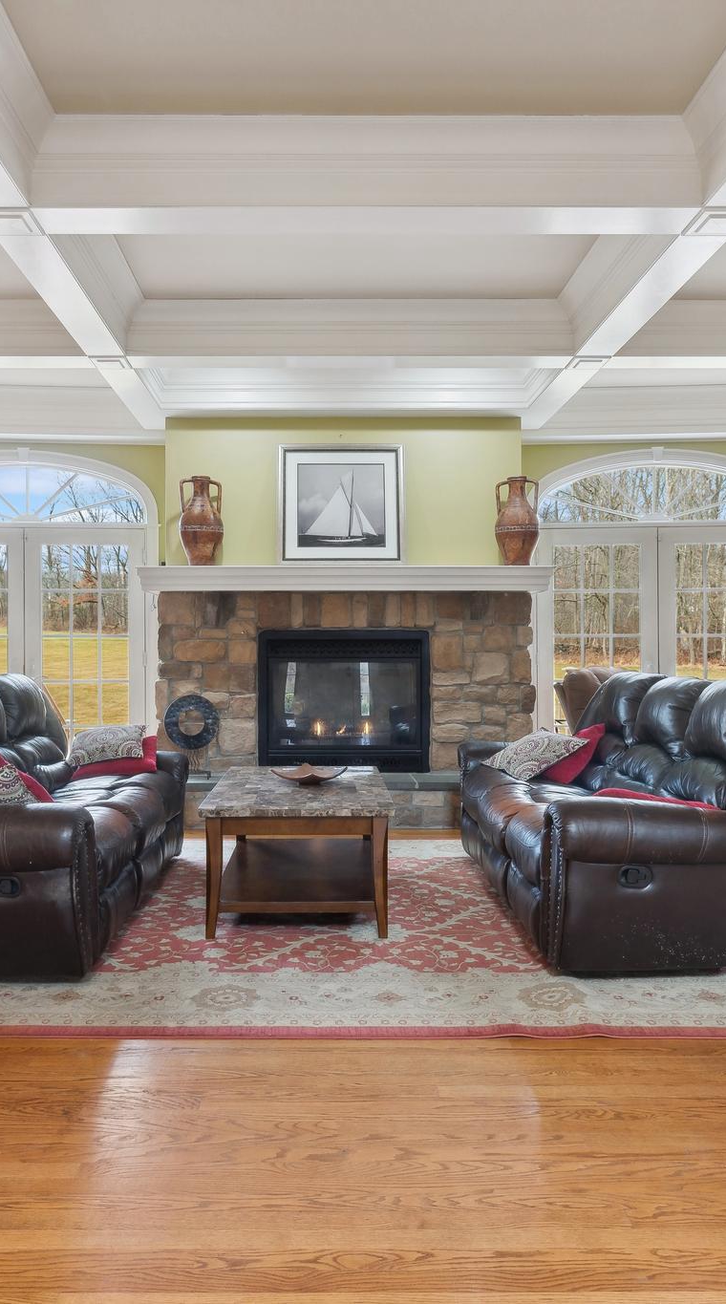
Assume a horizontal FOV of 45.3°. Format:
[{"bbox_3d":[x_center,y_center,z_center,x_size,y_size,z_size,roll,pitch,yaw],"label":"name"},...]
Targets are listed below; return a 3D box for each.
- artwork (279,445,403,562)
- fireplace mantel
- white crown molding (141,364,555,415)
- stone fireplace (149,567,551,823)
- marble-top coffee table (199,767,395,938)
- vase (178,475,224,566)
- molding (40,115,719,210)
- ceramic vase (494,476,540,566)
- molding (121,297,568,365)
[{"bbox_3d":[-0.153,-1.013,6.007,0.866,0.826,0.041,0,0,0],"label":"artwork"},{"bbox_3d":[-0.115,-0.487,5.940,2.760,0.178,0.290,0,0,1],"label":"fireplace mantel"},{"bbox_3d":[-0.110,-1.760,5.830,2.650,0.250,0.220,0,0,1],"label":"white crown molding"},{"bbox_3d":[-0.120,0.280,5.990,2.780,1.730,0.660,0,0,0],"label":"stone fireplace"},{"bbox_3d":[-0.280,0.853,3.890,0.735,0.495,1.200,0,0,-2],"label":"marble-top coffee table"},{"bbox_3d":[-1.128,-0.925,6.110,0.315,0.640,0.300,0,0,0],"label":"vase"},{"bbox_3d":[0.008,-1.773,3.135,2.462,0.274,0.122,0,0,0],"label":"molding"},{"bbox_3d":[1.083,-0.925,6.110,0.315,0.640,0.300,0,0,0],"label":"ceramic vase"},{"bbox_3d":[-0.067,-1.773,4.751,2.472,0.274,0.122,0,0,0],"label":"molding"}]

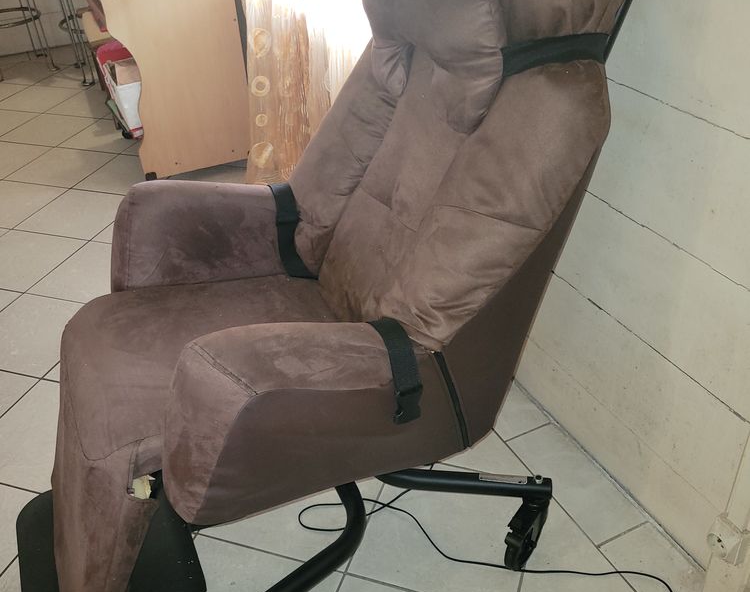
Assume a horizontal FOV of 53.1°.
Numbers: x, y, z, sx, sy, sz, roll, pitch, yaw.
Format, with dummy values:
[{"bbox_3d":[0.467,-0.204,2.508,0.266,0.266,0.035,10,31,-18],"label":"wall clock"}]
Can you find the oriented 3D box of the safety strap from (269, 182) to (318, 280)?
[{"bbox_3d":[-0.168,-0.136,1.542,0.080,0.220,0.090,-17,37,-19],"label":"safety strap"}]

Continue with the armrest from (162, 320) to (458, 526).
[{"bbox_3d":[-0.064,0.181,1.068,0.435,0.254,0.155,-5,32,-26],"label":"armrest"}]

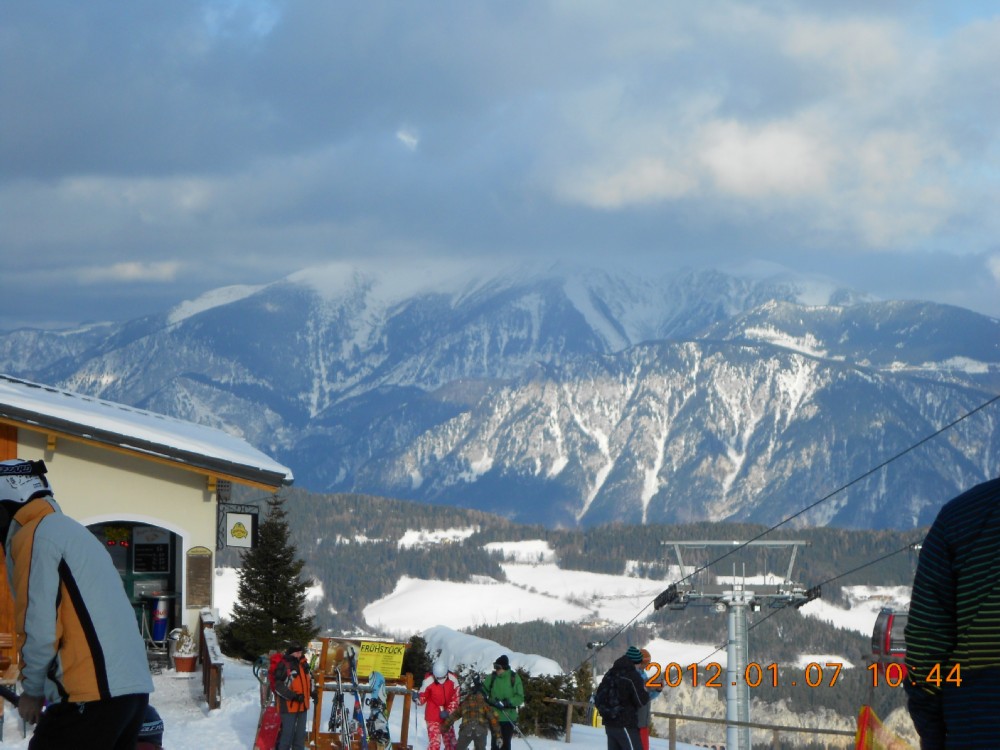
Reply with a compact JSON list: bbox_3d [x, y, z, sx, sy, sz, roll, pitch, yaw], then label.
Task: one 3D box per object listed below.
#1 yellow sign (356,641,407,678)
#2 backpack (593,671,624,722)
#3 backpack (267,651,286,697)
[{"bbox_3d":[-1.559,3.747,37.600,0.600,0.430,0.020,7,-1,9],"label":"yellow sign"},{"bbox_3d":[1.288,3.788,33.800,0.230,0.550,0.330,13,-6,-43],"label":"backpack"},{"bbox_3d":[-2.922,3.969,37.900,0.230,0.520,0.300,0,-1,30],"label":"backpack"}]

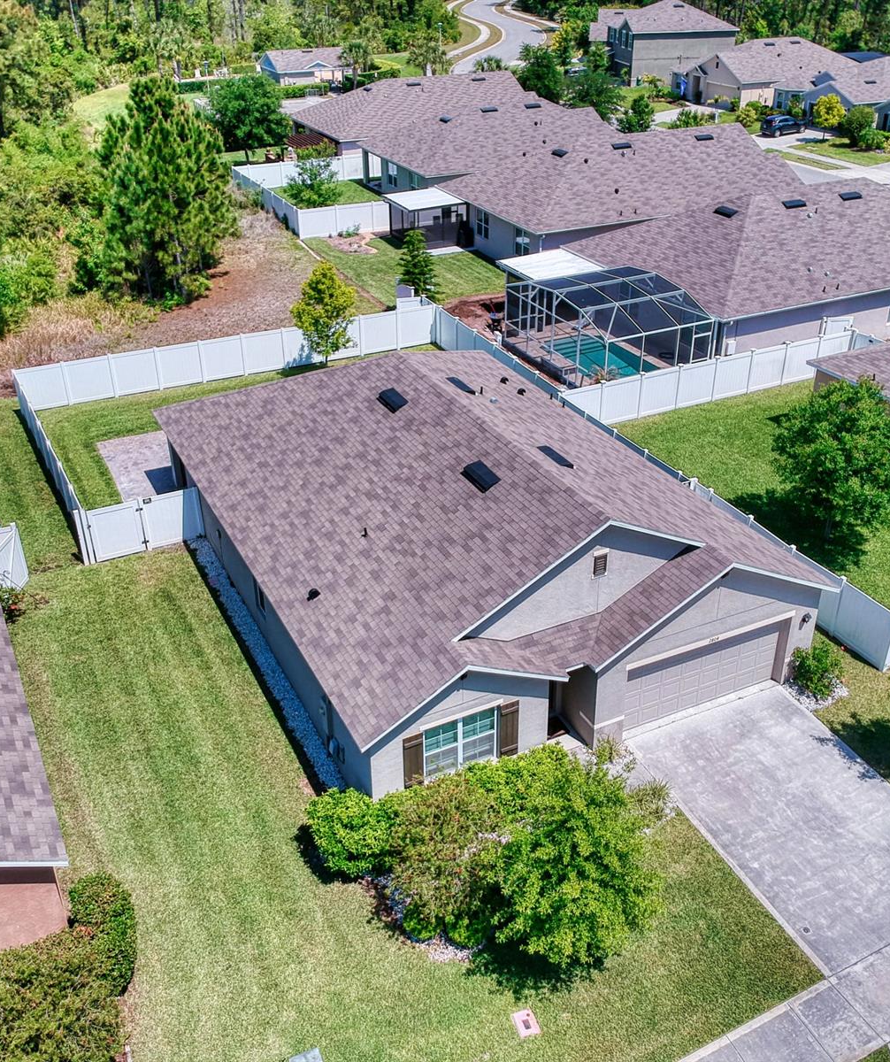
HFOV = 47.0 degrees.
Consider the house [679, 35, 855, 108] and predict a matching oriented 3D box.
[{"bbox_3d":[39.453,-55.564,122.731,20.980,6.107,13.888,-14,32,-22],"label":"house"}]

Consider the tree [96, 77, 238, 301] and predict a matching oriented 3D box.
[{"bbox_3d":[-14.292,-17.629,52.646,7.200,10.700,7.000,-14,34,-22],"label":"tree"}]

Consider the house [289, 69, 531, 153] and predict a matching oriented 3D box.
[{"bbox_3d":[-2.365,-37.249,91.492,20.426,6.039,14.288,-14,32,-22],"label":"house"}]

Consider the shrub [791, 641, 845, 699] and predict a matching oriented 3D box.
[{"bbox_3d":[9.486,3.540,26.045,1.380,1.320,1.320,0,31,0],"label":"shrub"}]

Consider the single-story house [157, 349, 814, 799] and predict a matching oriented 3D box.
[{"bbox_3d":[-0.118,-1.610,29.872,12.750,5.780,19.150,-14,32,-22],"label":"single-story house"}]

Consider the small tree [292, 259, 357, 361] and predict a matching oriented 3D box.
[{"bbox_3d":[-5.169,-9.339,44.616,2.900,4.600,2.800,0,31,0],"label":"small tree"}]

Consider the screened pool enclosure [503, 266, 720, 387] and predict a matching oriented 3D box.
[{"bbox_3d":[7.320,-9.502,45.951,5.800,3.400,8.400,-14,34,-22],"label":"screened pool enclosure"}]

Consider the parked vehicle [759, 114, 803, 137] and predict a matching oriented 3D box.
[{"bbox_3d":[32.734,-39.055,98.580,4.613,1.683,1.861,-18,34,-27],"label":"parked vehicle"}]

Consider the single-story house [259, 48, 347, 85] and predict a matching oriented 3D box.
[{"bbox_3d":[-16.304,-53.929,119.709,10.200,4.400,9.600,-14,34,-22],"label":"single-story house"}]

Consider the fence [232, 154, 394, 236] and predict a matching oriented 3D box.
[{"bbox_3d":[-7.253,-24.293,73.139,12.079,1.836,16.596,-14,32,-22],"label":"fence"}]

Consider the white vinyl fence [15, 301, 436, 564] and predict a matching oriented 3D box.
[{"bbox_3d":[-5.860,-4.695,39.359,18.500,1.850,13.550,-14,32,-22],"label":"white vinyl fence"}]

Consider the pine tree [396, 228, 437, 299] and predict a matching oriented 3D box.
[{"bbox_3d":[-1.301,-13.483,52.538,2.400,3.950,2.400,-1,30,0],"label":"pine tree"}]

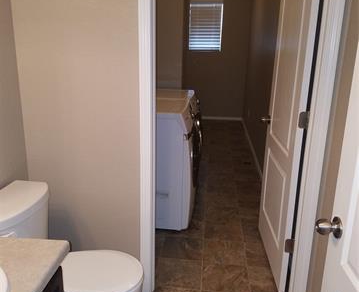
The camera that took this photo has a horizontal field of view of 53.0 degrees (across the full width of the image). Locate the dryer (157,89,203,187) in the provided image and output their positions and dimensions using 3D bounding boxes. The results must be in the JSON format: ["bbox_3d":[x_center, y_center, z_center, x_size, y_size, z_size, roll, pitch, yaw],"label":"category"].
[{"bbox_3d":[-0.166,-0.070,3.744,0.790,0.960,0.686,3,17,5],"label":"dryer"}]

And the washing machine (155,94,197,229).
[{"bbox_3d":[-0.232,0.123,3.085,0.790,0.960,0.686,3,17,5],"label":"washing machine"}]

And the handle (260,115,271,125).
[{"bbox_3d":[0.627,-0.190,2.611,0.070,0.065,0.065,2,16,3],"label":"handle"}]

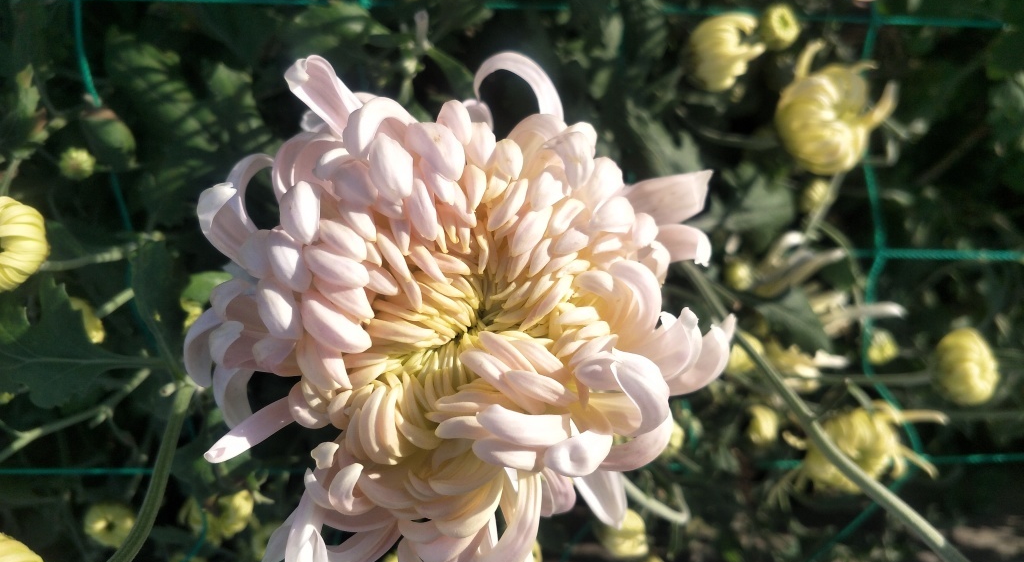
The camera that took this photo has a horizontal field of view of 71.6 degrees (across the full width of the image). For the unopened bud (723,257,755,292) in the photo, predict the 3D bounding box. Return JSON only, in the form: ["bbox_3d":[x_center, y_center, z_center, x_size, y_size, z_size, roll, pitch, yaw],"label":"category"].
[{"bbox_3d":[0.115,-0.003,0.360,0.015,0.017,0.015,0,30,0],"label":"unopened bud"}]

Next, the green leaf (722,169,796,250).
[{"bbox_3d":[0.139,-0.040,0.400,0.041,0.045,0.019,0,23,0],"label":"green leaf"}]

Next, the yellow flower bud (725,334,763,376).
[{"bbox_3d":[0.118,0.037,0.360,0.021,0.021,0.021,0,30,0],"label":"yellow flower bud"}]

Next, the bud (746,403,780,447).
[{"bbox_3d":[0.135,0.077,0.380,0.018,0.022,0.018,0,30,0],"label":"bud"}]

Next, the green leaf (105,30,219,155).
[{"bbox_3d":[-0.208,-0.112,0.420,0.050,0.089,0.022,-45,12,-16],"label":"green leaf"}]

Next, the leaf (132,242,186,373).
[{"bbox_3d":[-0.160,0.012,0.320,0.023,0.059,0.013,-15,18,-6],"label":"leaf"}]

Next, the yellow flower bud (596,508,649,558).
[{"bbox_3d":[0.063,0.142,0.400,0.027,0.026,0.027,-24,37,0],"label":"yellow flower bud"}]

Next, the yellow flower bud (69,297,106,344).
[{"bbox_3d":[-0.210,0.019,0.350,0.019,0.021,0.019,0,30,0],"label":"yellow flower bud"}]

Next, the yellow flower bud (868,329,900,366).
[{"bbox_3d":[0.203,0.036,0.390,0.018,0.018,0.020,0,24,-6],"label":"yellow flower bud"}]

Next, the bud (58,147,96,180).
[{"bbox_3d":[-0.239,-0.065,0.390,0.020,0.018,0.019,0,60,0],"label":"bud"}]

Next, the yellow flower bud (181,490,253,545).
[{"bbox_3d":[-0.174,0.141,0.420,0.041,0.032,0.028,19,23,0],"label":"yellow flower bud"}]

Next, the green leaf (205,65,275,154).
[{"bbox_3d":[-0.138,-0.087,0.360,0.036,0.012,0.050,-4,60,-3],"label":"green leaf"}]

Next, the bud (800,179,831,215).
[{"bbox_3d":[0.153,-0.043,0.360,0.017,0.018,0.017,0,30,0],"label":"bud"}]

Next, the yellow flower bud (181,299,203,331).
[{"bbox_3d":[-0.166,0.018,0.370,0.017,0.019,0.017,0,45,0],"label":"yellow flower bud"}]

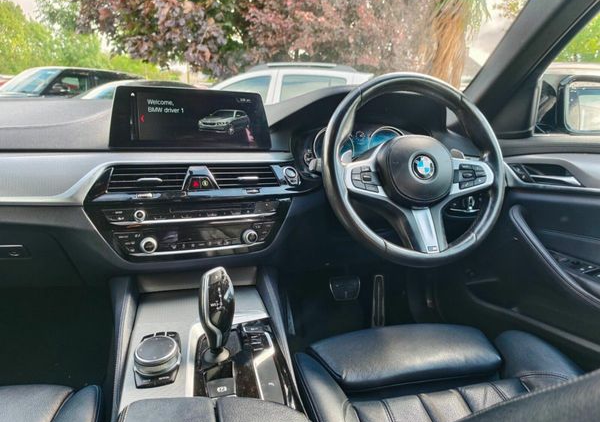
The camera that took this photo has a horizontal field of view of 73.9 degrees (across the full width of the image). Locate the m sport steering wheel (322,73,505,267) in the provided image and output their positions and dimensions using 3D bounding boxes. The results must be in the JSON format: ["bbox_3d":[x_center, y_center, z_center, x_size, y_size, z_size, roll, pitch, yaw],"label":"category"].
[{"bbox_3d":[0.222,-0.080,0.775,0.377,0.377,0.100,-3,-7,-13],"label":"m sport steering wheel"}]

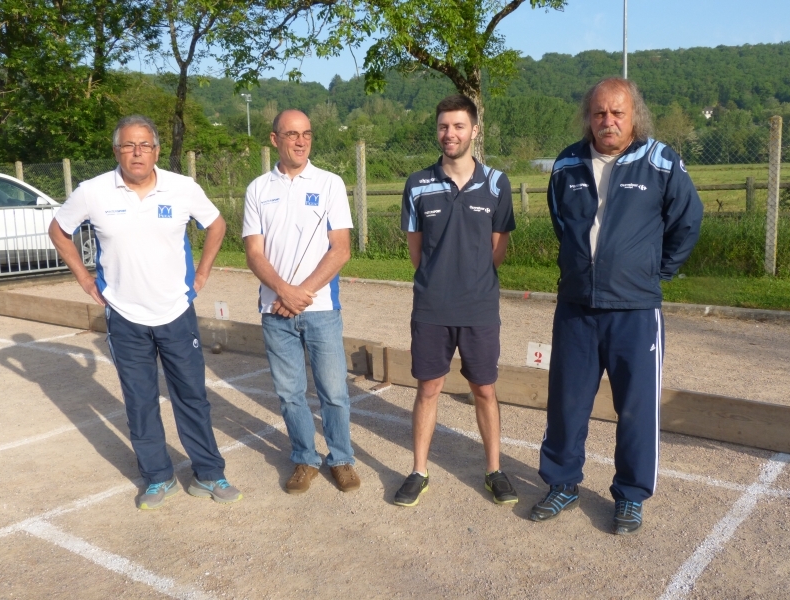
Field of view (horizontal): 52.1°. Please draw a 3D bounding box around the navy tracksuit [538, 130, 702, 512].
[{"bbox_3d":[0.928,0.102,3.358,0.600,1.509,0.420,4,10,31],"label":"navy tracksuit"}]

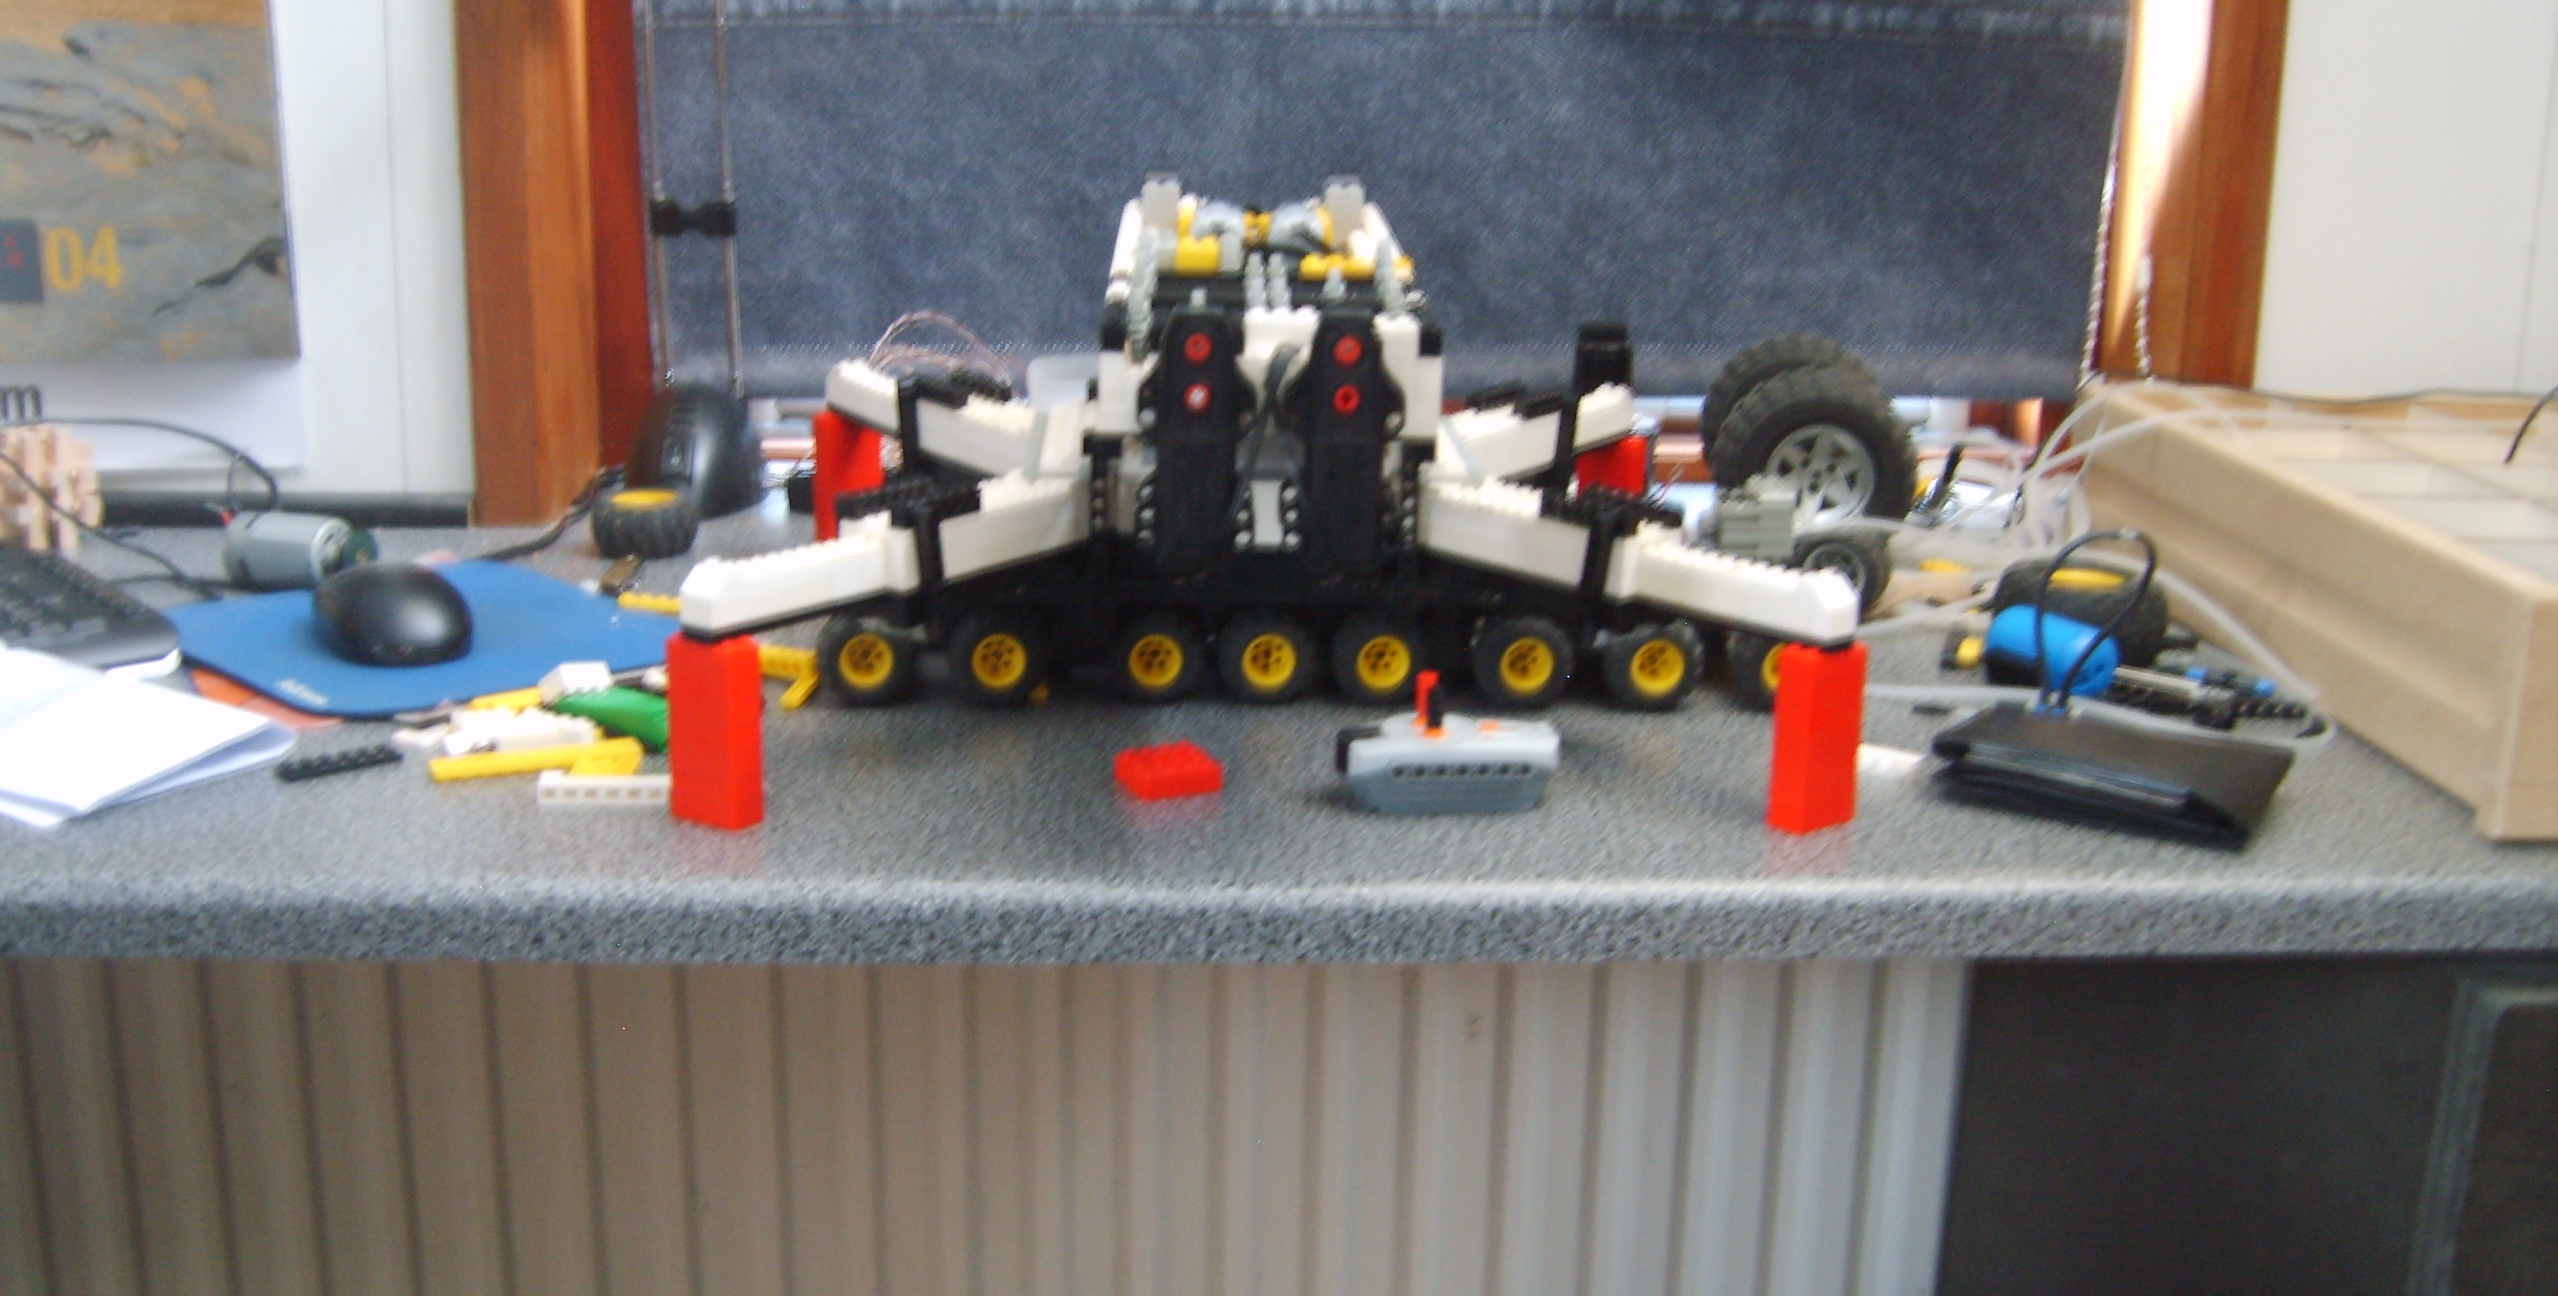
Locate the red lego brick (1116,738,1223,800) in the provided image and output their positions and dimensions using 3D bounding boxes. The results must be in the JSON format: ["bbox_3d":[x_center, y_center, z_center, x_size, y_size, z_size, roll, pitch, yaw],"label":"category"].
[{"bbox_3d":[-0.043,0.049,1.018,0.032,0.011,0.031,-6,16,-28],"label":"red lego brick"}]

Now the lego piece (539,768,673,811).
[{"bbox_3d":[-0.252,0.053,0.973,0.050,0.009,0.014,0,15,-3],"label":"lego piece"}]

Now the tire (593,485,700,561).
[{"bbox_3d":[-0.337,-0.066,1.374,0.056,0.029,0.056,1,15,0],"label":"tire"}]

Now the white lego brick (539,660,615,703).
[{"bbox_3d":[-0.298,0.015,1.097,0.016,0.012,0.024,-32,-15,35],"label":"white lego brick"}]

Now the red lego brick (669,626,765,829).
[{"bbox_3d":[-0.208,0.031,0.955,0.032,0.068,0.016,10,16,31],"label":"red lego brick"}]

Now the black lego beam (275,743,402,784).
[{"bbox_3d":[-0.364,0.044,1.006,0.048,0.005,0.009,-11,19,-38],"label":"black lego beam"}]

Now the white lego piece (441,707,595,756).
[{"bbox_3d":[-0.306,0.034,1.044,0.061,0.012,0.024,0,14,-8],"label":"white lego piece"}]

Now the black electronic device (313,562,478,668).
[{"bbox_3d":[-0.404,-0.021,1.178,0.059,0.034,0.097,-11,19,-38],"label":"black electronic device"}]

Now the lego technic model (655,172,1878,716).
[{"bbox_3d":[-0.013,-0.097,1.142,0.450,0.220,0.440,0,15,-3],"label":"lego technic model"}]

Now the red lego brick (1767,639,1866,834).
[{"bbox_3d":[0.205,0.034,0.984,0.032,0.068,0.016,-10,18,-39],"label":"red lego brick"}]

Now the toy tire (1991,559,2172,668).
[{"bbox_3d":[0.390,-0.014,1.257,0.084,0.041,0.084,5,14,-1],"label":"toy tire"}]

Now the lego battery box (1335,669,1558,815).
[{"bbox_3d":[0.064,0.035,0.985,0.083,0.049,0.036,-1,15,-6],"label":"lego battery box"}]

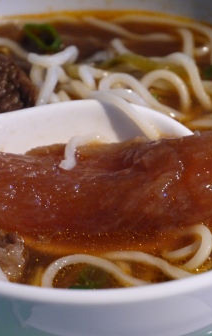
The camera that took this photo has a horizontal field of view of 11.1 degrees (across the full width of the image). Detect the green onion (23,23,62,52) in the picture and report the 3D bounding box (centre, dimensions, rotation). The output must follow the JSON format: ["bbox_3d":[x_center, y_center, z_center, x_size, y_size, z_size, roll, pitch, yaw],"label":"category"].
[{"bbox_3d":[-0.026,-0.054,0.447,0.015,0.006,0.011,3,43,4],"label":"green onion"}]

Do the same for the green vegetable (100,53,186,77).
[{"bbox_3d":[0.016,-0.043,0.454,0.036,0.008,0.011,5,45,7],"label":"green vegetable"}]

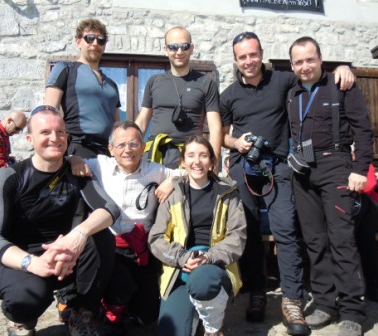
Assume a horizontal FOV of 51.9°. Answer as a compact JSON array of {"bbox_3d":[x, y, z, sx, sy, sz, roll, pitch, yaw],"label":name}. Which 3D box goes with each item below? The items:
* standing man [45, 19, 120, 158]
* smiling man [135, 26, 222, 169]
[{"bbox_3d":[-0.657,-0.077,2.442,0.520,1.780,0.340,3,-6,-32],"label":"standing man"},{"bbox_3d":[-0.067,-0.056,2.483,0.560,1.760,0.330,0,-5,-2],"label":"smiling man"}]

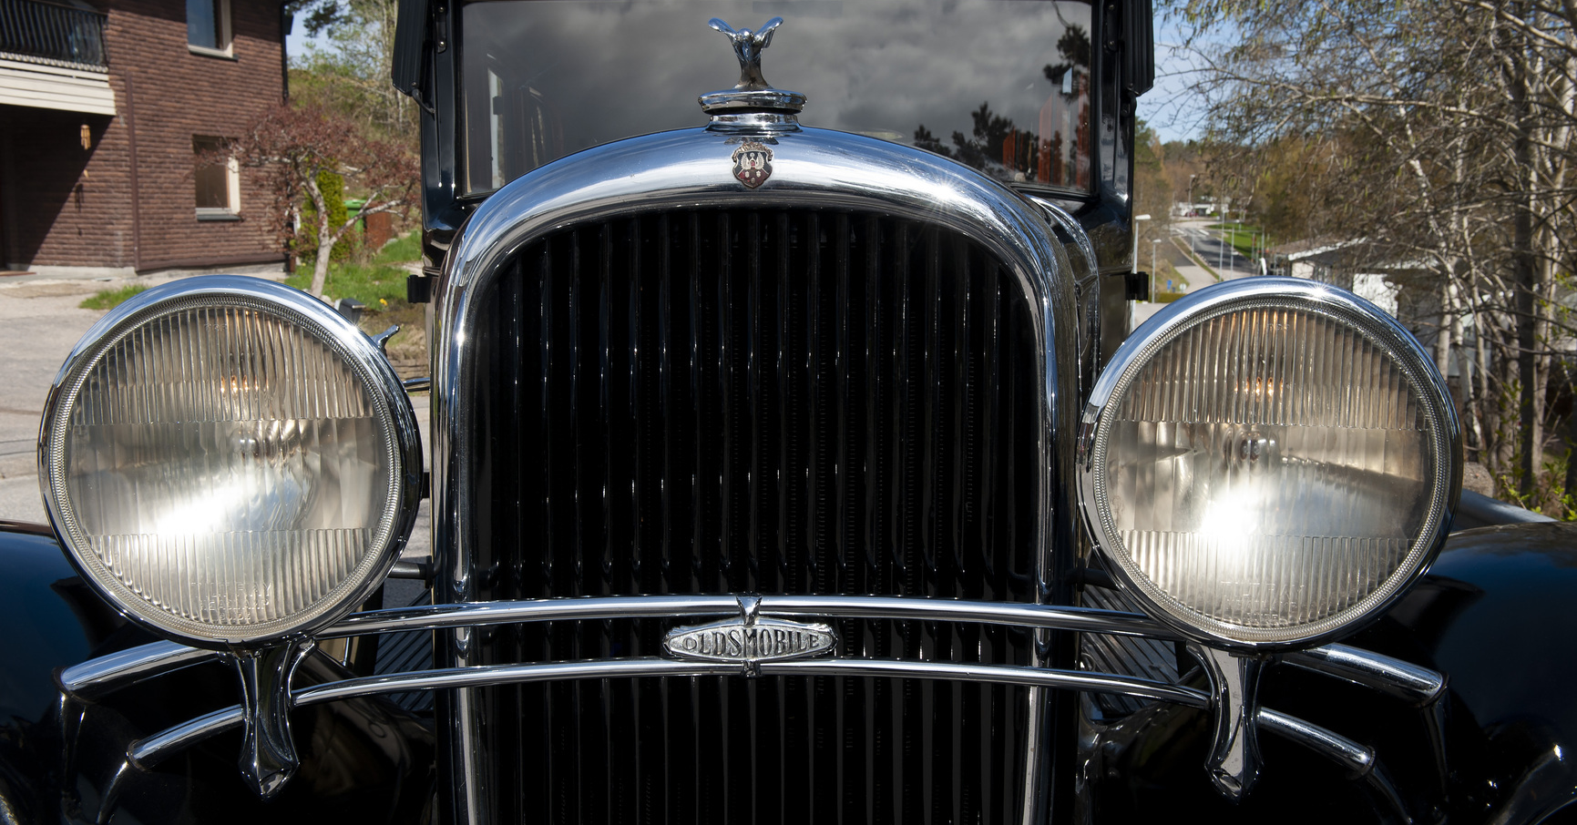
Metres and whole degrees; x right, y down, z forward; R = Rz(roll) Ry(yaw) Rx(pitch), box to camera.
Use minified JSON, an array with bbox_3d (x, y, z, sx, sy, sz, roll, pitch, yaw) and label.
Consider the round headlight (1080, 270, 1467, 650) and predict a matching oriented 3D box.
[{"bbox_3d":[0.356,0.026,1.214,0.278,0.278,0.200,0,7,0],"label":"round headlight"}]

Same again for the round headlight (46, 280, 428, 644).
[{"bbox_3d":[-0.411,0.026,1.214,0.278,0.278,0.200,0,7,0],"label":"round headlight"}]

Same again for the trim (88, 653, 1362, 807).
[{"bbox_3d":[-0.028,0.255,1.235,1.030,0.120,0.090,0,7,0],"label":"trim"}]

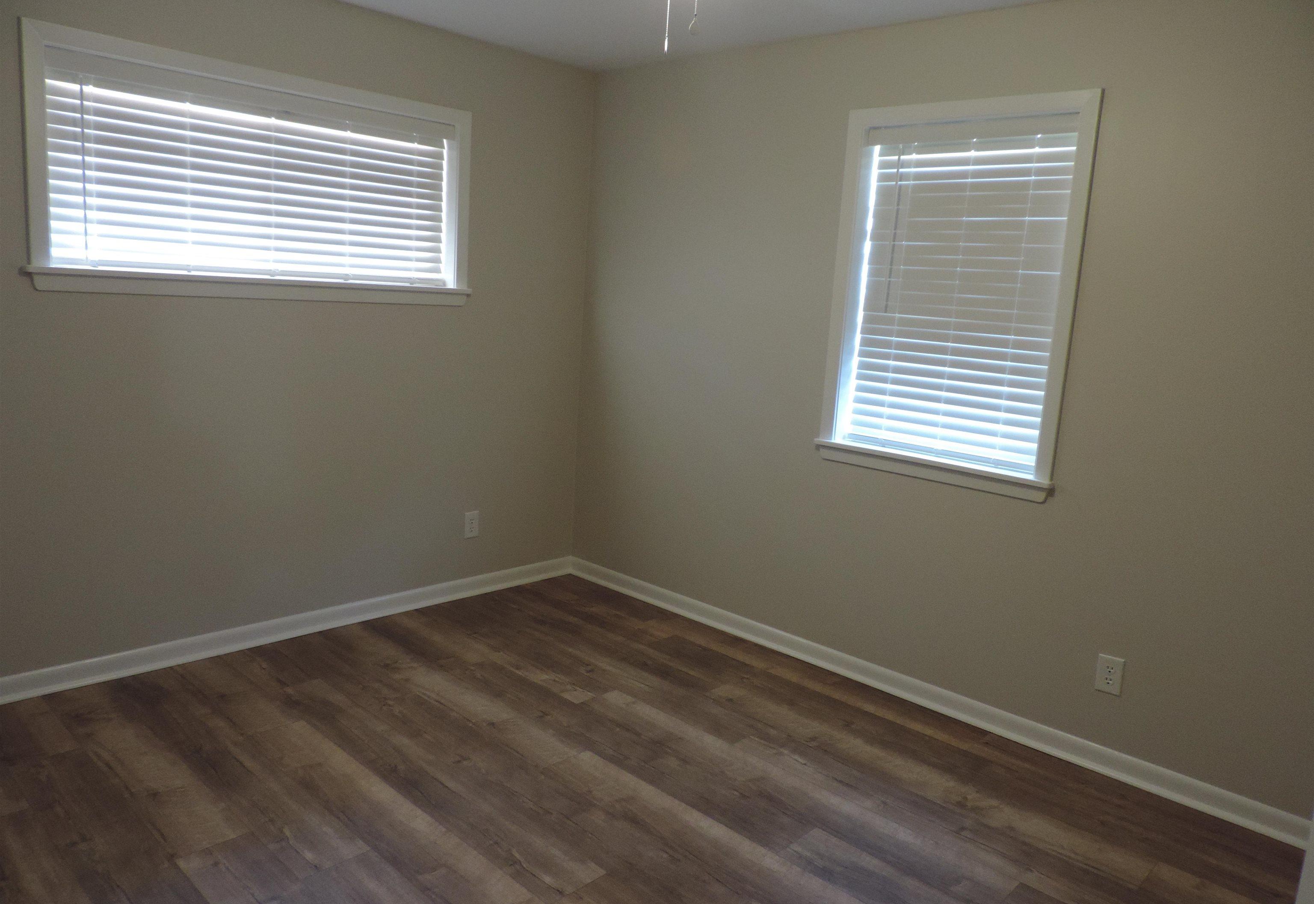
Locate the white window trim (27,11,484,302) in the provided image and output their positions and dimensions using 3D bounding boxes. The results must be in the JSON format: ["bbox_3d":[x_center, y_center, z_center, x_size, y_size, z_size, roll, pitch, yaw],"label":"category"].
[{"bbox_3d":[-1.362,-0.964,3.330,0.100,0.800,1.610,13,13,42],"label":"white window trim"}]

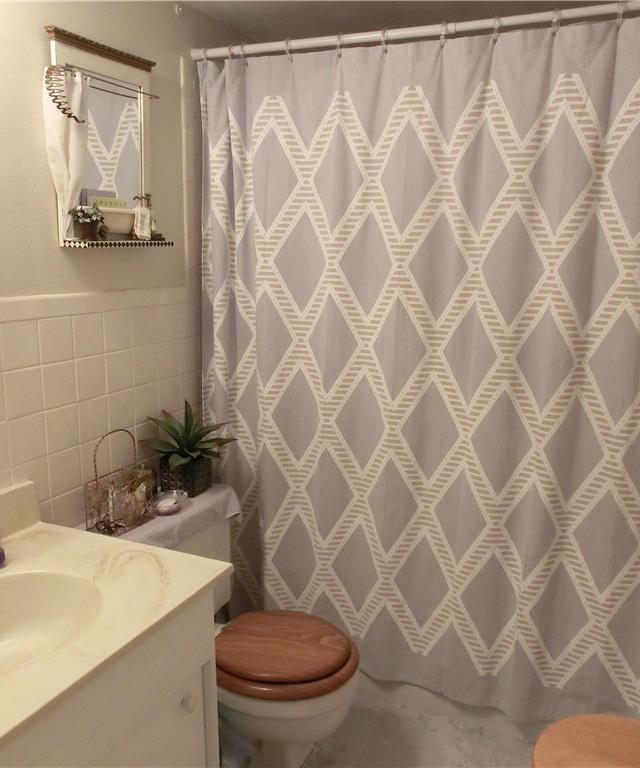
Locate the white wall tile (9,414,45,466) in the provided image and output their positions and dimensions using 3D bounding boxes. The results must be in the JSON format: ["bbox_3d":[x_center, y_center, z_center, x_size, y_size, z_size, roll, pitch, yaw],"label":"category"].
[{"bbox_3d":[-0.687,0.130,1.664,0.010,0.109,0.109,5,12,24],"label":"white wall tile"}]

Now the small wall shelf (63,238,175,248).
[{"bbox_3d":[-0.505,-0.358,1.813,0.080,0.018,0.335,5,12,24],"label":"small wall shelf"}]

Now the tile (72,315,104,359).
[{"bbox_3d":[-0.590,-0.124,1.804,0.010,0.108,0.108,5,12,24],"label":"tile"}]

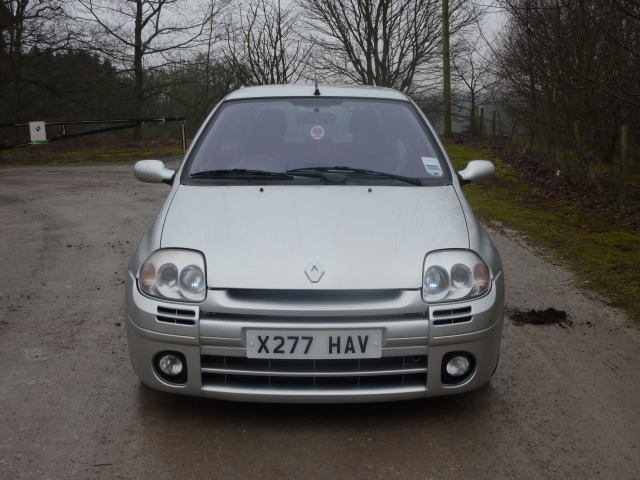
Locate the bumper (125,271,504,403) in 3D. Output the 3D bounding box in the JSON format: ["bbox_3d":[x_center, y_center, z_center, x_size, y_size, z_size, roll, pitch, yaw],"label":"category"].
[{"bbox_3d":[-0.020,0.392,3.413,1.640,0.470,0.480,0,10,0],"label":"bumper"}]

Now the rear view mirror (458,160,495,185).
[{"bbox_3d":[0.830,-0.358,4.416,0.200,0.130,0.150,0,10,0],"label":"rear view mirror"}]

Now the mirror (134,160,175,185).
[{"bbox_3d":[-0.865,-0.358,4.416,0.210,0.130,0.150,0,10,0],"label":"mirror"}]

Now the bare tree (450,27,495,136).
[{"bbox_3d":[5.166,-5.334,28.000,1.700,3.850,1.600,0,10,0],"label":"bare tree"}]

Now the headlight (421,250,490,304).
[{"bbox_3d":[0.567,0.140,3.439,0.320,0.180,0.270,0,10,0],"label":"headlight"}]

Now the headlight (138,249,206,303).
[{"bbox_3d":[-0.607,0.140,3.439,0.320,0.180,0.270,0,10,0],"label":"headlight"}]

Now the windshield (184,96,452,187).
[{"bbox_3d":[-0.018,-0.526,4.335,1.330,0.420,0.700,0,10,0],"label":"windshield"}]

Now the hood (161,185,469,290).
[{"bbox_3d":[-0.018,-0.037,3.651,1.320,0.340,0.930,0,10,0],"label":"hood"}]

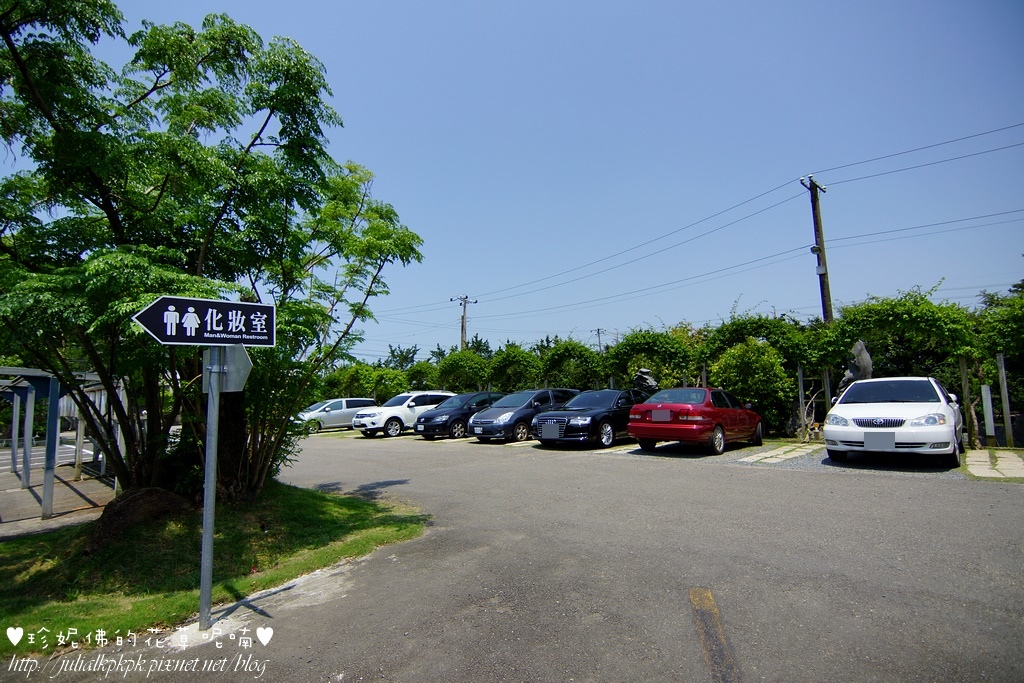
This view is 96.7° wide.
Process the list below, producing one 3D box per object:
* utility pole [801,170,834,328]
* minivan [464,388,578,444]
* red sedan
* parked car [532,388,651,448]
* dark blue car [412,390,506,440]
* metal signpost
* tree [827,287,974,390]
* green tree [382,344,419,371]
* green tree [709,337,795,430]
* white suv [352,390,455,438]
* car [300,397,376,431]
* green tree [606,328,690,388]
[{"bbox_3d":[10.938,-1.551,15.844,0.900,8.827,0.400,-8,-9,43],"label":"utility pole"},{"bbox_3d":[0.620,2.399,15.260,1.745,1.600,4.550,-8,-9,43],"label":"minivan"},{"bbox_3d":[4.614,1.854,10.987,4.450,1.390,1.745,5,-10,-45],"label":"red sedan"},{"bbox_3d":[2.809,2.171,13.410,1.999,1.460,5.140,-8,-9,42],"label":"parked car"},{"bbox_3d":[-1.584,2.692,17.016,1.809,1.590,4.205,-9,-9,44],"label":"dark blue car"},{"bbox_3d":[-1.928,0.754,2.856,0.800,2.140,0.460,3,-8,-36],"label":"metal signpost"},{"bbox_3d":[9.271,0.606,10.977,2.719,3.525,1.700,-8,-9,43],"label":"tree"},{"bbox_3d":[-8.787,3.093,35.923,2.900,5.752,2.900,-2,-7,0],"label":"green tree"},{"bbox_3d":[7.022,1.309,13.423,2.150,2.866,2.000,-8,-9,43],"label":"green tree"},{"bbox_3d":[-4.122,2.916,18.592,1.850,1.700,4.640,-8,-9,43],"label":"white suv"},{"bbox_3d":[-8.856,3.610,22.657,1.770,1.620,4.600,-8,-9,41],"label":"car"},{"bbox_3d":[4.628,1.361,15.507,3.090,3.427,1.800,-8,-9,43],"label":"green tree"}]

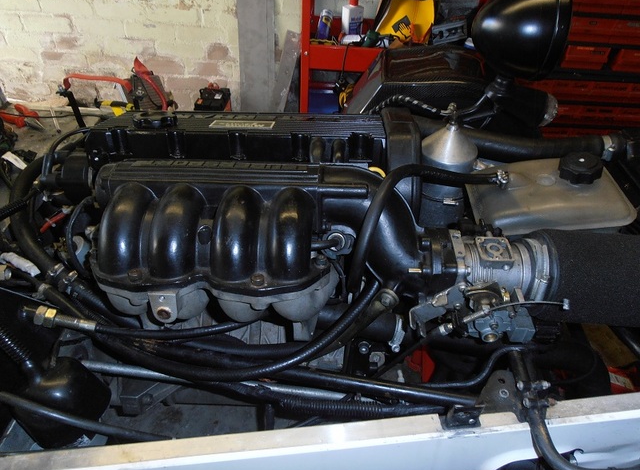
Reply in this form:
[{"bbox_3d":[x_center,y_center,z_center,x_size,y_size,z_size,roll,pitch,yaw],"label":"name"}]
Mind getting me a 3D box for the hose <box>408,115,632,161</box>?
[{"bbox_3d":[0.345,-0.159,0.759,0.375,0.053,0.065,4,34,0],"label":"hose"}]

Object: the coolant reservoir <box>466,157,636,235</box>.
[{"bbox_3d":[0.331,-0.054,0.664,0.205,0.125,0.165,0,34,-6],"label":"coolant reservoir"}]

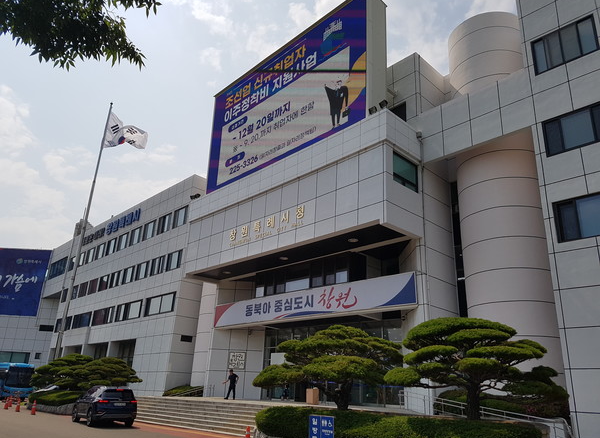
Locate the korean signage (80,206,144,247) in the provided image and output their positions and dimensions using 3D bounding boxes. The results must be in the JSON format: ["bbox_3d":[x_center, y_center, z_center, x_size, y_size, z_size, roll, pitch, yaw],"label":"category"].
[{"bbox_3d":[-23.057,1.366,53.991,0.250,1.431,17.082,22,-28,-40],"label":"korean signage"}]

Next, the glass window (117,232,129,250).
[{"bbox_3d":[-19.358,2.597,49.625,0.150,1.781,2.482,22,-28,-40],"label":"glass window"}]

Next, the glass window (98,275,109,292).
[{"bbox_3d":[-21.689,7.211,50.170,0.150,1.650,2.482,22,-28,-40],"label":"glass window"}]

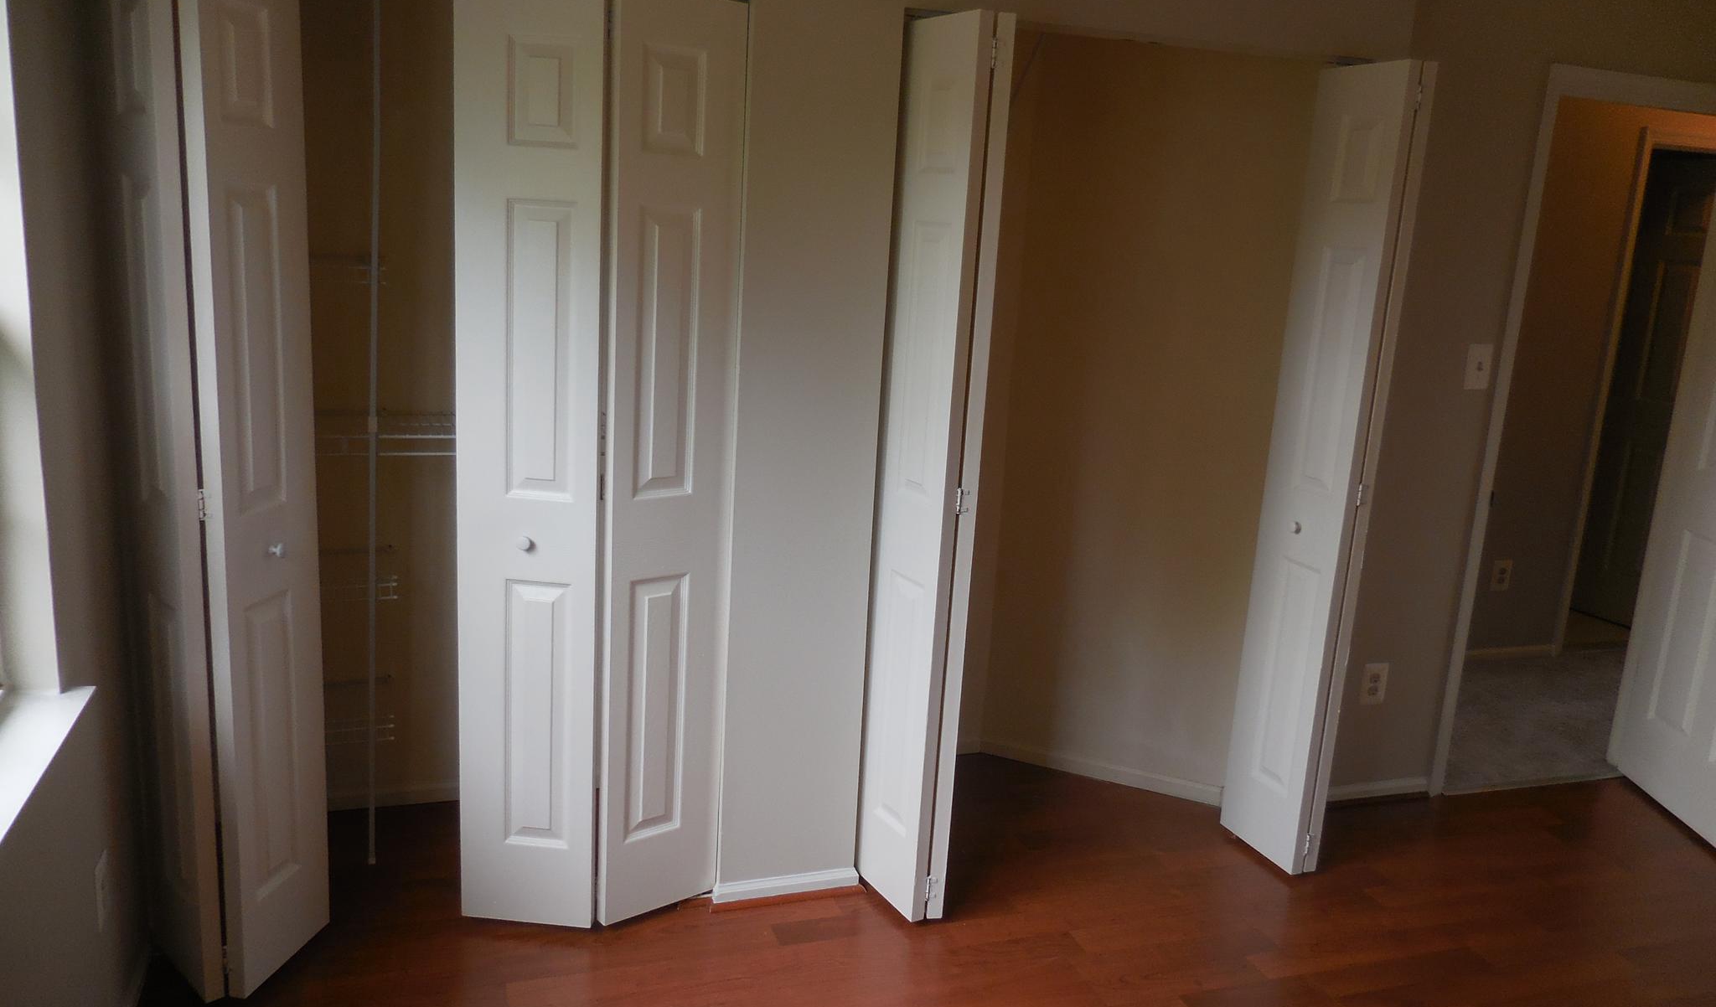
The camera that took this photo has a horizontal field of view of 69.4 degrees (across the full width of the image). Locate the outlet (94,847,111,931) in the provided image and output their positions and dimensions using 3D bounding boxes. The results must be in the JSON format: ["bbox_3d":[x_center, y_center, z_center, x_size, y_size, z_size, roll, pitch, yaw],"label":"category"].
[{"bbox_3d":[-1.379,0.712,2.274,0.009,0.122,0.077,-1,13,-18],"label":"outlet"}]

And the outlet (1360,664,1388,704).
[{"bbox_3d":[1.481,0.519,3.545,0.076,0.118,0.009,-1,13,-18],"label":"outlet"}]

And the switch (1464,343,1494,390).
[{"bbox_3d":[1.712,-0.374,3.409,0.076,0.120,0.009,-1,13,-18],"label":"switch"}]

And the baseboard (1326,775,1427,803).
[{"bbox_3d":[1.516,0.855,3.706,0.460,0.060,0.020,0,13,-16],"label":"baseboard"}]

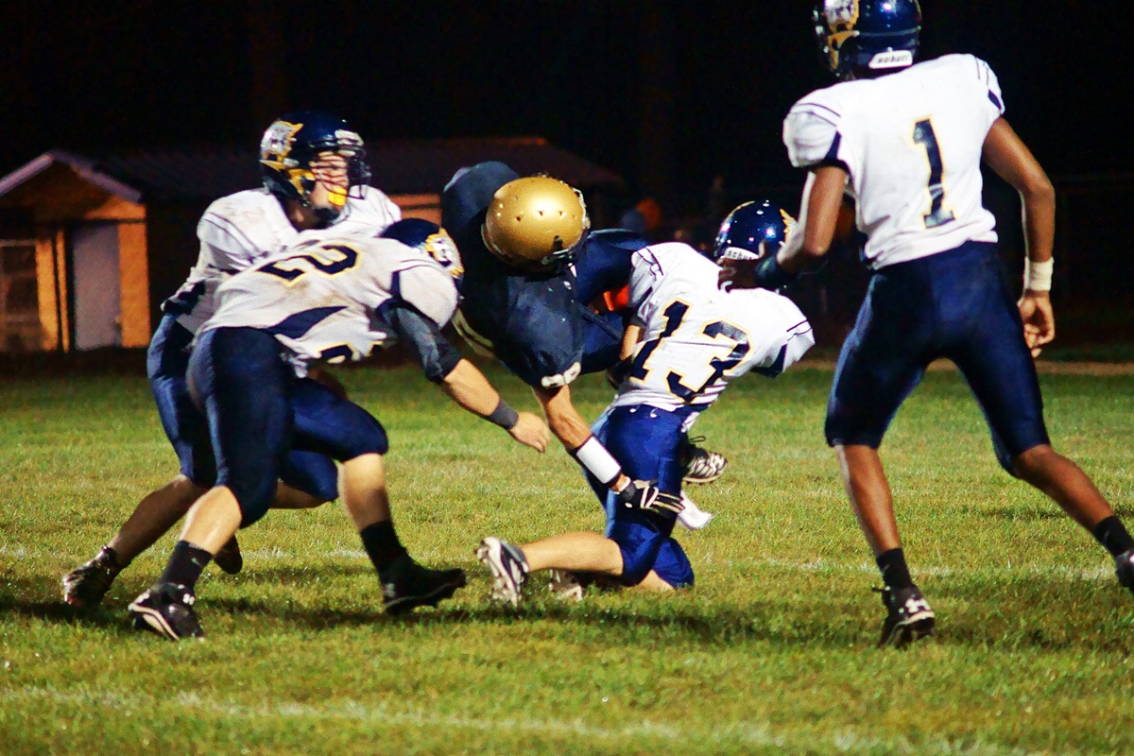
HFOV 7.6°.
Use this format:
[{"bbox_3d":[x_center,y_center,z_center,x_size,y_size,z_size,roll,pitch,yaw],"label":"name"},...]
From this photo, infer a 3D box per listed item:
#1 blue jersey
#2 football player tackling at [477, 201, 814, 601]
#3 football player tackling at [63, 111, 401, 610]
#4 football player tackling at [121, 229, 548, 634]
[{"bbox_3d":[-0.087,-0.277,22.800,0.380,0.580,0.520,-22,-15,-9],"label":"blue jersey"},{"bbox_3d":[0.211,0.063,23.000,0.720,1.060,0.850,-1,1,30],"label":"football player tackling"},{"bbox_3d":[-0.897,-0.050,23.100,0.920,1.340,0.650,-1,1,30],"label":"football player tackling"},{"bbox_3d":[-0.606,0.136,22.500,1.100,1.110,0.680,-1,1,-7],"label":"football player tackling"}]

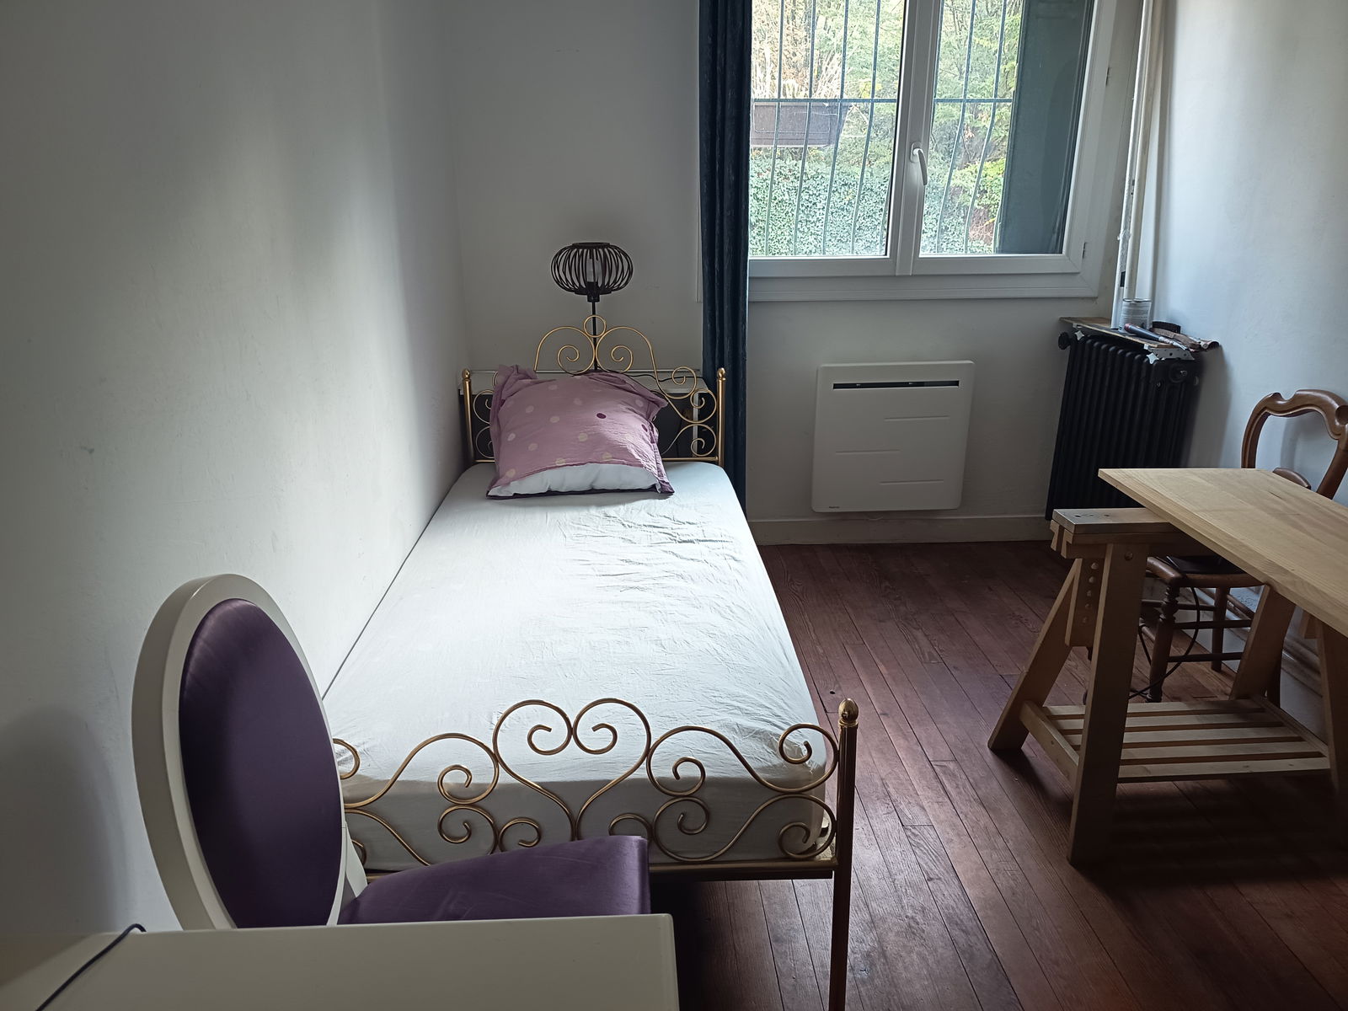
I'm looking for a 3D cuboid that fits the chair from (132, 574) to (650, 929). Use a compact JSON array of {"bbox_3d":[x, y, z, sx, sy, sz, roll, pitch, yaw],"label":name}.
[{"bbox_3d":[-0.330,0.588,1.270,0.595,1.020,0.490,-2,20,-3],"label":"chair"}]

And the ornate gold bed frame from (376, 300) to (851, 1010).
[{"bbox_3d":[-0.218,0.166,2.439,0.922,1.025,1.979,-2,20,-3],"label":"ornate gold bed frame"}]

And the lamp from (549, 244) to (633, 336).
[{"bbox_3d":[-0.291,-0.690,3.376,0.287,0.493,0.287,-1,20,-2],"label":"lamp"}]

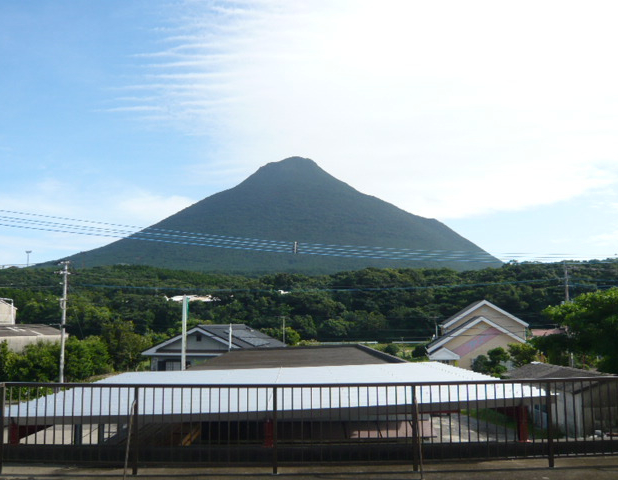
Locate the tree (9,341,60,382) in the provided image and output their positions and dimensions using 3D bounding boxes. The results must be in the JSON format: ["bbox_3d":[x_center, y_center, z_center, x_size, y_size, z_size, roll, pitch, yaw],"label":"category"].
[{"bbox_3d":[-24.377,11.233,45.780,4.400,4.630,4.200,0,-5,0],"label":"tree"}]

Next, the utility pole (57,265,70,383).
[{"bbox_3d":[-21.131,7.657,44.456,1.100,11.450,0.500,0,-5,0],"label":"utility pole"}]

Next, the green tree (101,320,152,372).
[{"bbox_3d":[-19.018,11.326,53.720,5.100,5.890,5.000,0,-5,0],"label":"green tree"}]

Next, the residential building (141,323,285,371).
[{"bbox_3d":[-9.249,11.378,52.740,13.300,5.480,9.500,-1,-5,6],"label":"residential building"}]

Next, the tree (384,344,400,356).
[{"bbox_3d":[10.523,14.169,65.919,2.000,1.700,2.000,0,-5,0],"label":"tree"}]

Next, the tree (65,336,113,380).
[{"bbox_3d":[-19.489,11.039,45.765,4.200,4.950,4.200,0,-5,0],"label":"tree"}]

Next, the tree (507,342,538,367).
[{"bbox_3d":[18.981,10.800,45.839,2.700,3.400,2.600,0,-5,0],"label":"tree"}]

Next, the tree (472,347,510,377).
[{"bbox_3d":[15.437,10.843,43.829,3.100,3.600,3.000,0,-5,0],"label":"tree"}]

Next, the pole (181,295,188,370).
[{"bbox_3d":[-10.275,8.608,42.611,0.450,8.200,0.400,0,-5,0],"label":"pole"}]

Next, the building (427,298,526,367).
[{"bbox_3d":[17.010,10.007,52.131,9.200,7.780,9.500,-1,-6,9],"label":"building"}]

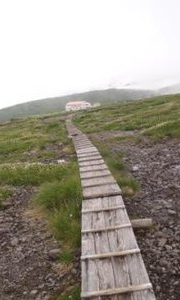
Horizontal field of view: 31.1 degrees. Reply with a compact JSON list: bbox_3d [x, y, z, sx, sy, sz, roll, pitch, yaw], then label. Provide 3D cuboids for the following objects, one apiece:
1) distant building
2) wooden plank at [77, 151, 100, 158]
[{"bbox_3d":[-7.600,-29.900,219.000,17.000,6.200,9.000,-1,6,3],"label":"distant building"},{"bbox_3d":[-0.033,0.110,7.500,0.540,0.060,0.400,-6,9,0],"label":"wooden plank"}]

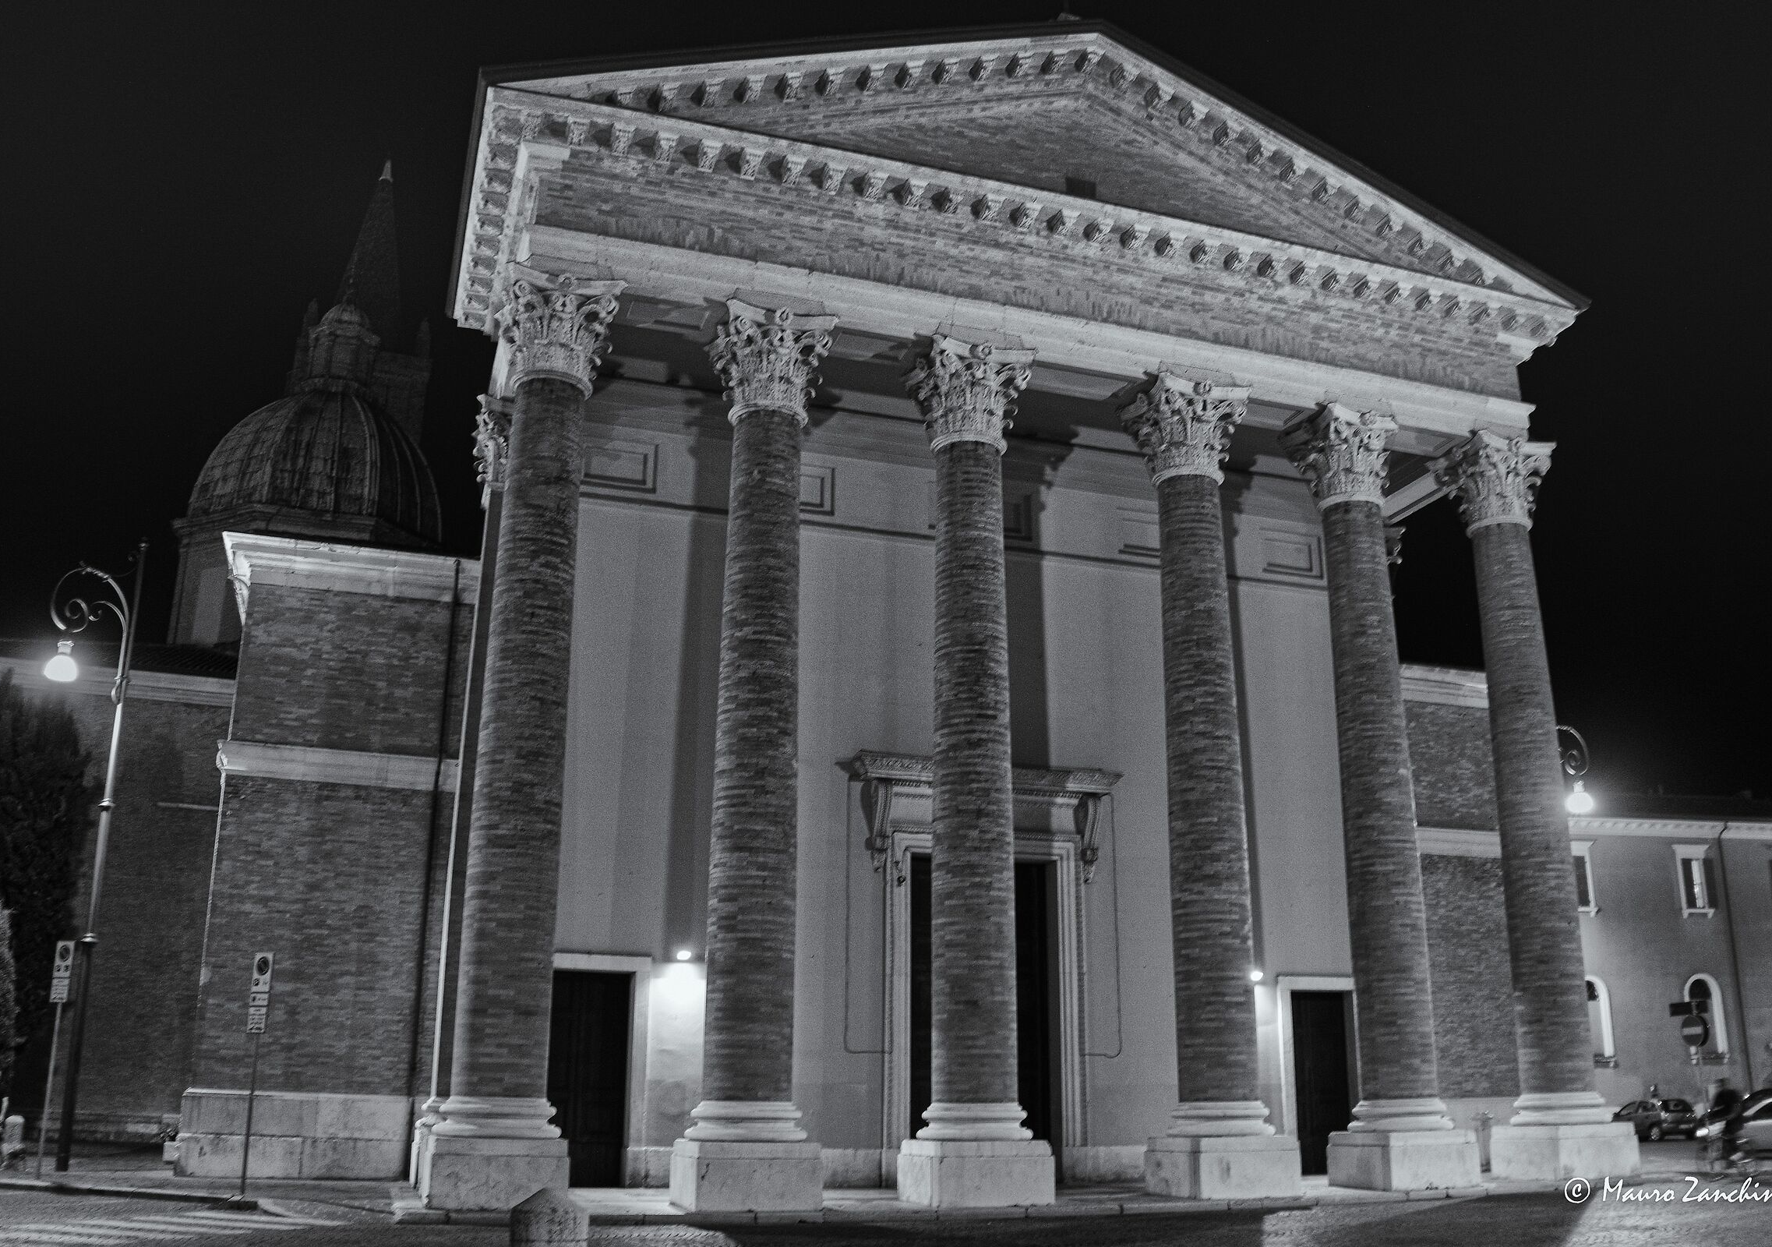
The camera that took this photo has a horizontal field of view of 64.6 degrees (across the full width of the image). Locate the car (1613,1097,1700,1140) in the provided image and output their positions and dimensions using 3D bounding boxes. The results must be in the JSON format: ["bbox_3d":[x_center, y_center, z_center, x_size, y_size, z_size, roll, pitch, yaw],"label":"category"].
[{"bbox_3d":[25.564,16.882,48.068,1.680,1.480,3.900,6,-17,-17],"label":"car"}]

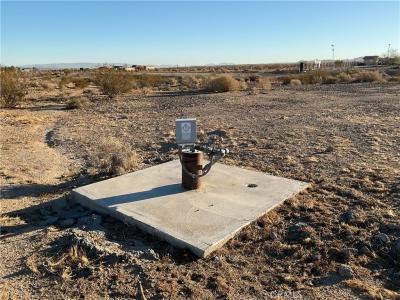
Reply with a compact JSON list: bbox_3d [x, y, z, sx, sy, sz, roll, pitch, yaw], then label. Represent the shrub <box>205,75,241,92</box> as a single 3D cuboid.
[{"bbox_3d":[1.254,-3.707,18.728,2.008,0.890,1.807,0,14,0],"label":"shrub"}]

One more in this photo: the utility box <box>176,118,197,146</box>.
[{"bbox_3d":[-0.142,-0.199,3.630,0.209,0.257,0.120,1,14,3],"label":"utility box"}]

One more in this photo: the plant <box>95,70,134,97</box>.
[{"bbox_3d":[-4.148,-3.252,16.298,1.899,1.196,1.709,0,14,0],"label":"plant"}]

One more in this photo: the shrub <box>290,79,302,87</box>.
[{"bbox_3d":[6.835,-4.756,23.740,0.830,0.475,0.747,0,14,0],"label":"shrub"}]

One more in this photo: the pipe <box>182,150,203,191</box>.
[{"bbox_3d":[-0.087,0.221,3.736,0.212,0.404,0.212,0,14,0],"label":"pipe"}]

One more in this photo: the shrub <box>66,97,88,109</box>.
[{"bbox_3d":[-4.252,-1.653,11.641,0.728,0.372,0.655,0,14,0],"label":"shrub"}]

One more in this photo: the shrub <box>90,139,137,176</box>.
[{"bbox_3d":[-1.159,0.081,4.561,0.636,0.472,0.573,0,14,0],"label":"shrub"}]

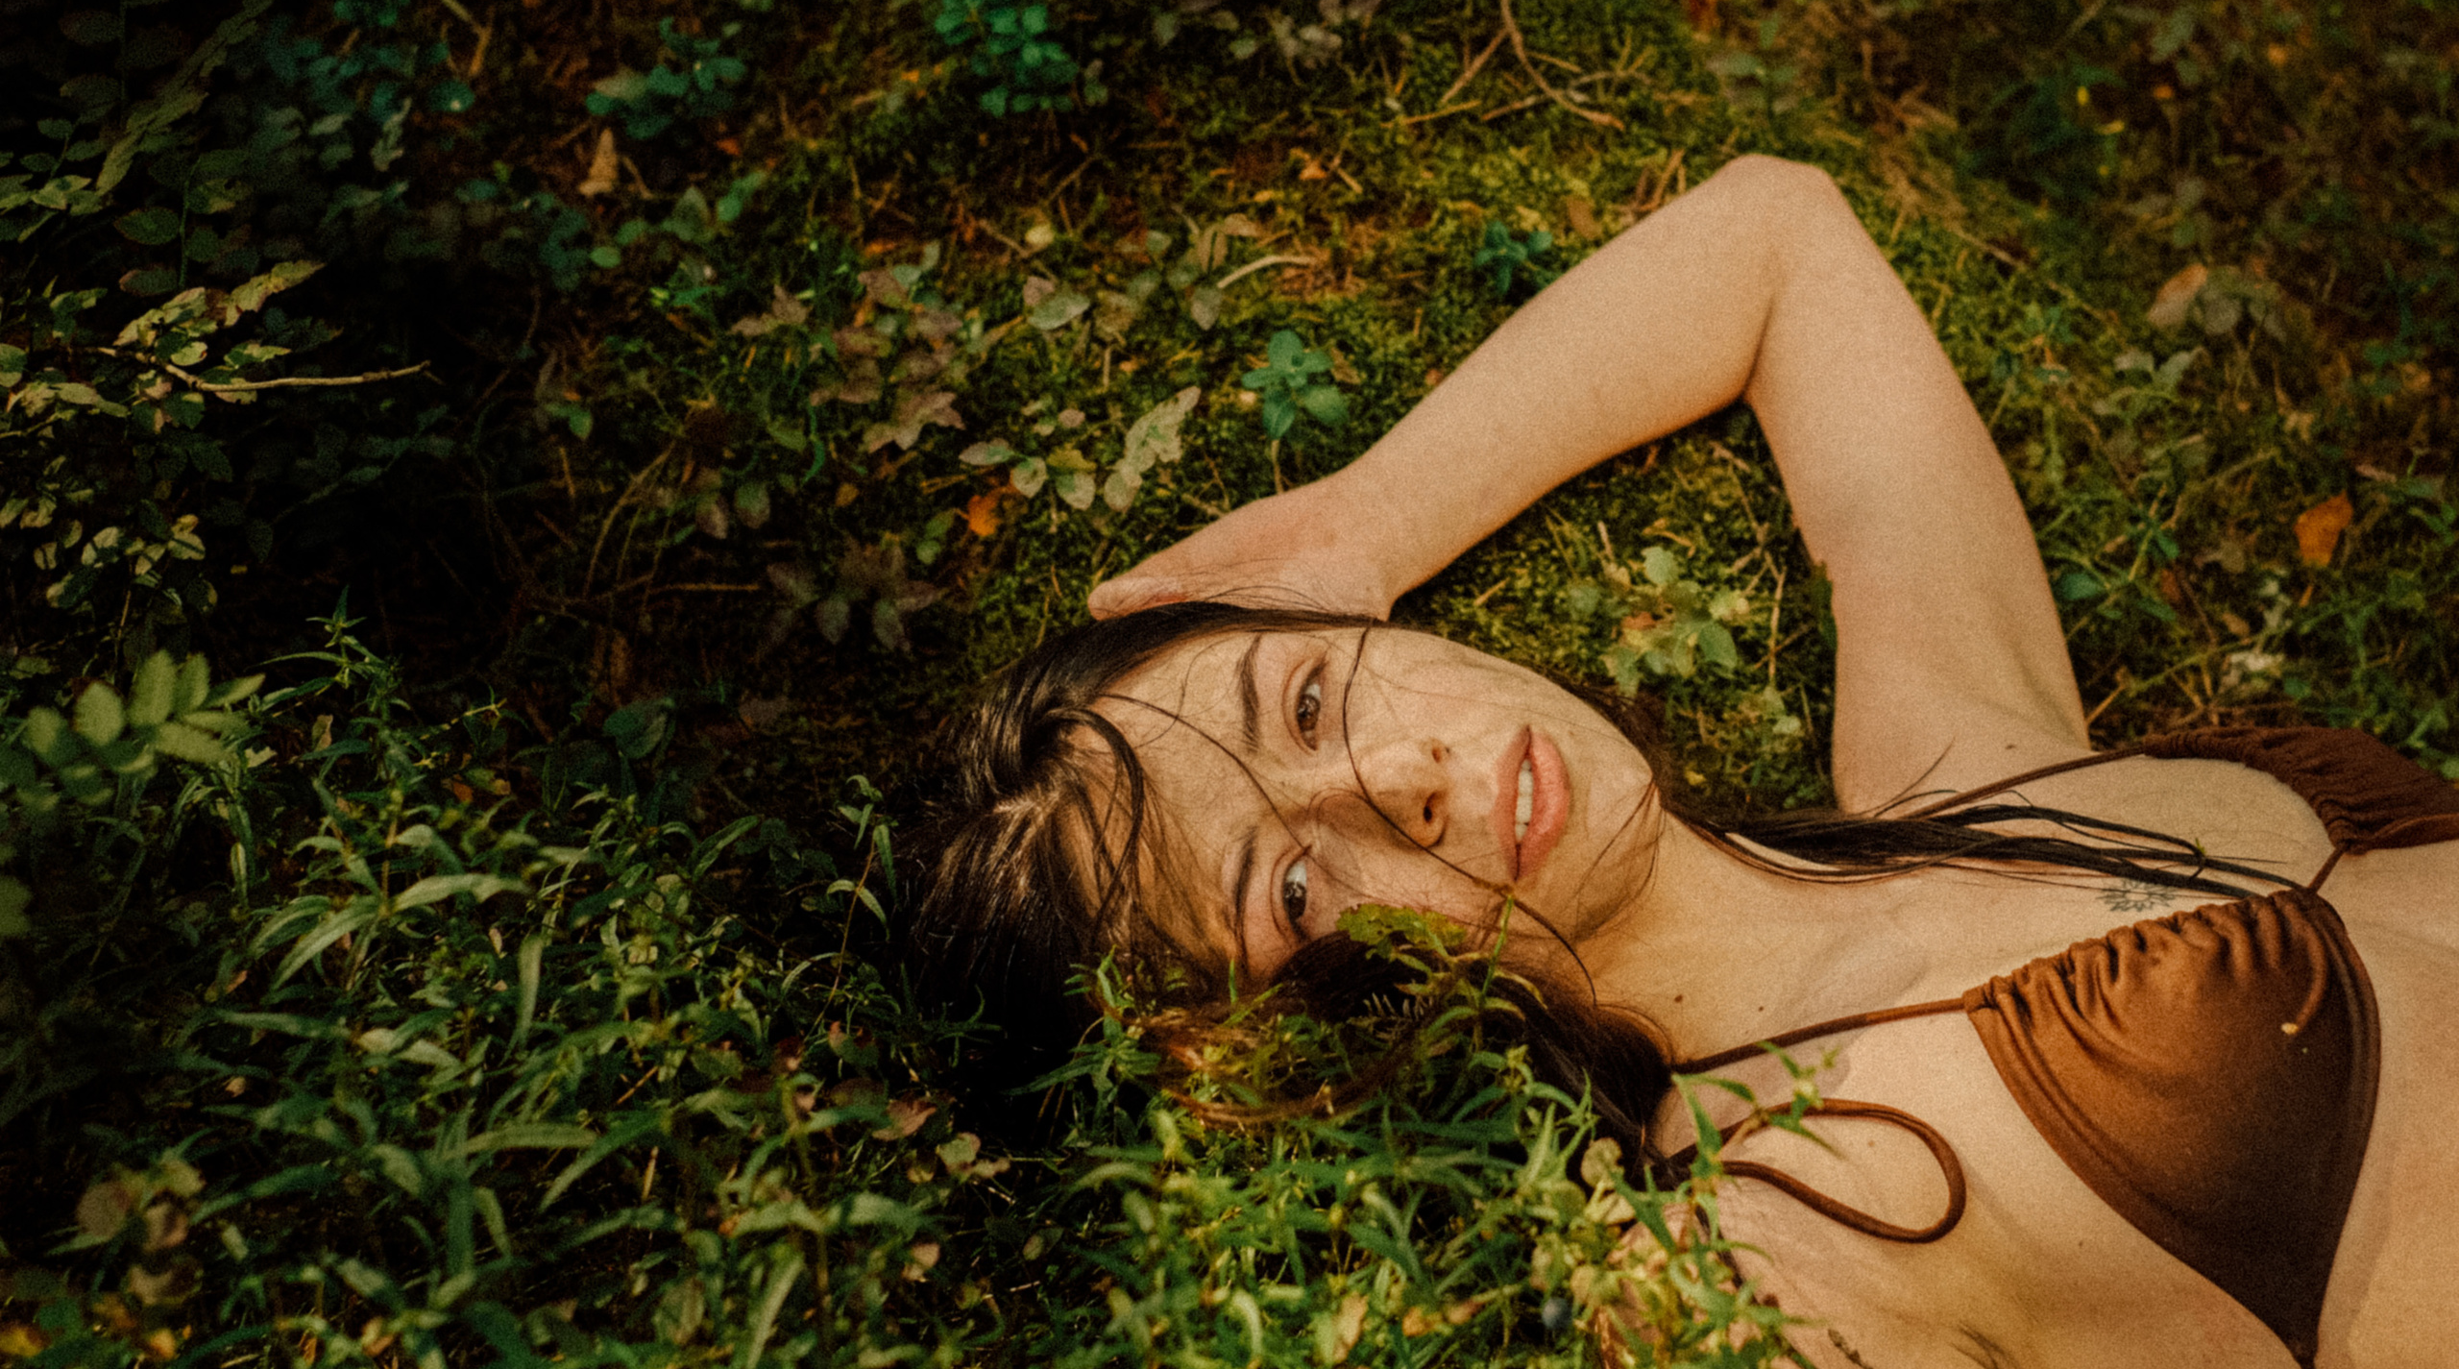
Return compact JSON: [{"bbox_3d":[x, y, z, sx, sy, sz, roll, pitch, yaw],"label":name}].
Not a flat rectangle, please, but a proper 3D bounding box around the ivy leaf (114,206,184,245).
[{"bbox_3d":[-0.421,-0.178,1.410,0.026,0.008,0.019,0,46,0],"label":"ivy leaf"}]

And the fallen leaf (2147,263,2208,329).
[{"bbox_3d":[0.394,-0.162,1.505,0.020,0.010,0.045,28,48,24],"label":"fallen leaf"}]

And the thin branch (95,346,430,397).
[{"bbox_3d":[-0.358,-0.116,1.340,0.125,0.013,0.016,3,46,0],"label":"thin branch"}]

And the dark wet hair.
[{"bbox_3d":[0.119,0.066,1.200,0.430,0.190,0.175,-3,70,3],"label":"dark wet hair"}]

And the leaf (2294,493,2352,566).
[{"bbox_3d":[0.429,-0.061,1.420,0.021,0.009,0.036,20,55,18],"label":"leaf"}]

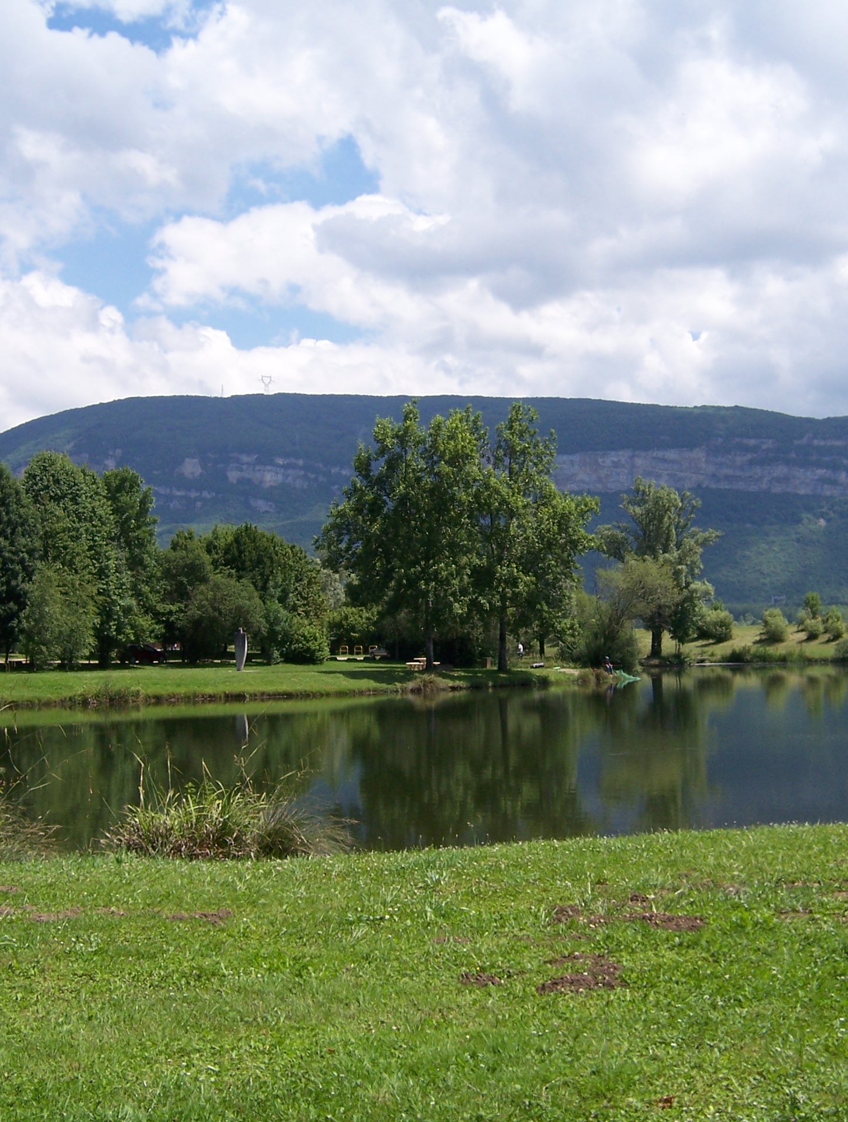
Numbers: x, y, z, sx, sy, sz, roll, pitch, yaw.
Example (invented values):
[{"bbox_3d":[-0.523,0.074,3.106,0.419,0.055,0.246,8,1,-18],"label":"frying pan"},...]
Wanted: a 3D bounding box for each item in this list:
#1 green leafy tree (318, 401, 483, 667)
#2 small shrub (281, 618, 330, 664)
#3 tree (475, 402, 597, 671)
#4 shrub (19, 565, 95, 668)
[{"bbox_3d":[-1.440,-1.710,90.450,10.330,17.090,9.810,0,-3,0],"label":"green leafy tree"},{"bbox_3d":[-8.860,6.030,107.090,3.770,3.370,3.580,0,-3,0],"label":"small shrub"},{"bbox_3d":[7.280,-1.650,93.460,7.930,17.580,7.930,0,-3,0],"label":"tree"},{"bbox_3d":[-23.120,3.500,90.180,4.580,6.650,4.350,0,-3,0],"label":"shrub"}]

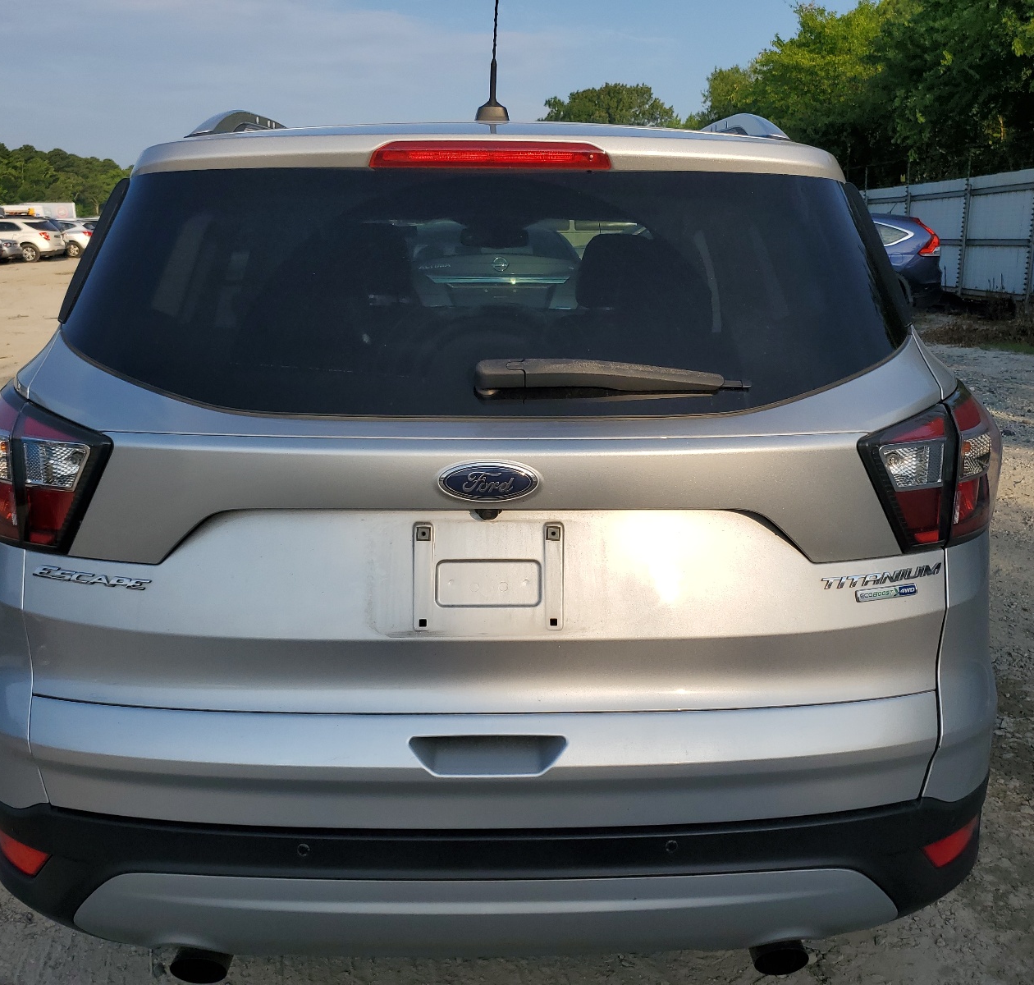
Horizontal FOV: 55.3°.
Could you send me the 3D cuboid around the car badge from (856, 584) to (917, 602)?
[{"bbox_3d":[0.532,0.144,1.418,0.103,0.018,0.005,-5,4,-18],"label":"car badge"}]

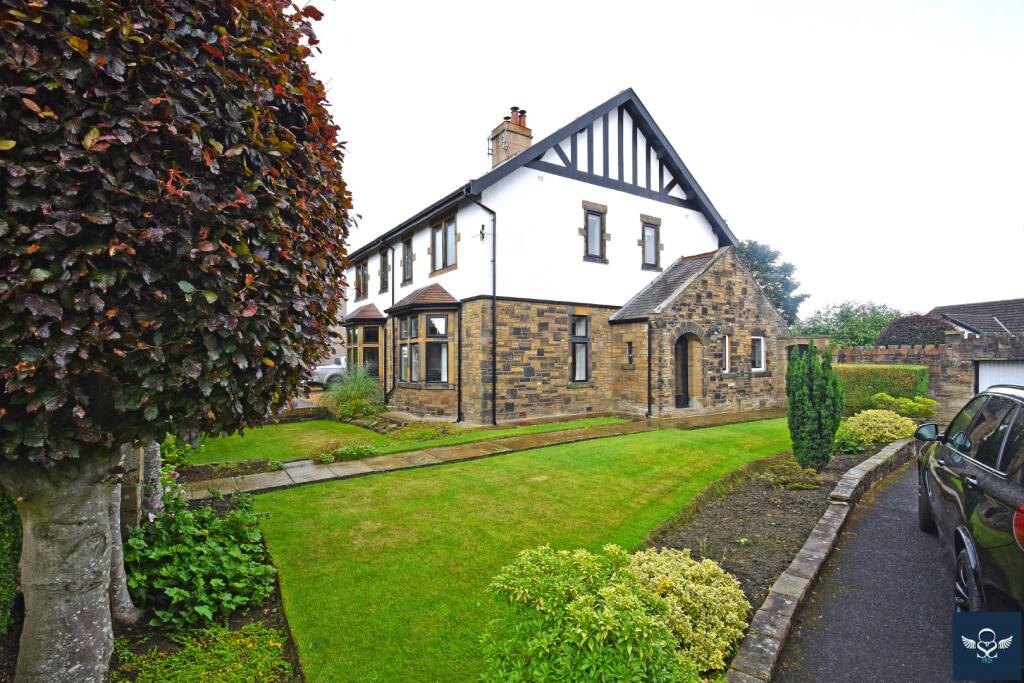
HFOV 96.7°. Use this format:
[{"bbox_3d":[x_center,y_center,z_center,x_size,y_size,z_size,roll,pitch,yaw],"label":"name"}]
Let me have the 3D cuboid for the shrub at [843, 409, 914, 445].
[{"bbox_3d":[6.820,1.450,8.400,1.150,0.600,1.100,0,-1,39],"label":"shrub"}]

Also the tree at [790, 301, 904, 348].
[{"bbox_3d":[14.049,-0.020,19.000,4.400,3.800,4.200,0,-1,37],"label":"tree"}]

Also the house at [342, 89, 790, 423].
[{"bbox_3d":[0.555,-3.282,18.073,11.988,10.588,13.633,0,-1,-34],"label":"house"}]

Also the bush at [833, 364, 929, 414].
[{"bbox_3d":[8.858,1.150,11.000,2.100,1.270,0.850,-1,-1,42],"label":"bush"}]

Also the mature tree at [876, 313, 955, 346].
[{"bbox_3d":[14.256,0.320,16.000,2.700,2.950,2.700,-1,-1,42],"label":"mature tree"}]

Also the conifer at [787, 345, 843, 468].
[{"bbox_3d":[4.368,0.850,6.550,0.720,1.770,0.720,0,-1,34],"label":"conifer"}]

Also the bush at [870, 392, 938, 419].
[{"bbox_3d":[8.624,1.350,10.000,1.200,0.680,1.150,-1,-1,42],"label":"bush"}]

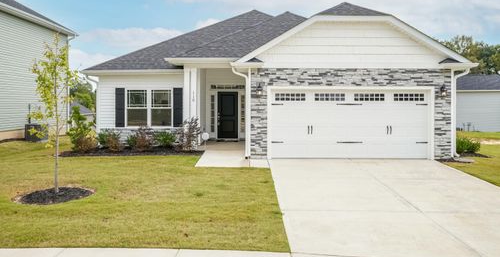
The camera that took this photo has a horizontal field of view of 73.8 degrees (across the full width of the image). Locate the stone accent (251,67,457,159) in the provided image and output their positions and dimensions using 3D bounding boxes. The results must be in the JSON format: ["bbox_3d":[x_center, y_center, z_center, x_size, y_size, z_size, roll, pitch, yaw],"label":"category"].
[{"bbox_3d":[3.147,-0.465,10.330,6.244,2.790,0.200,0,1,0],"label":"stone accent"}]

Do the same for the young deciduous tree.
[{"bbox_3d":[-4.107,-0.320,7.000,1.008,3.393,1.008,0,1,0],"label":"young deciduous tree"}]

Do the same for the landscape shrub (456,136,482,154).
[{"bbox_3d":[7.277,0.563,11.200,0.941,0.588,0.900,0,1,0],"label":"landscape shrub"}]

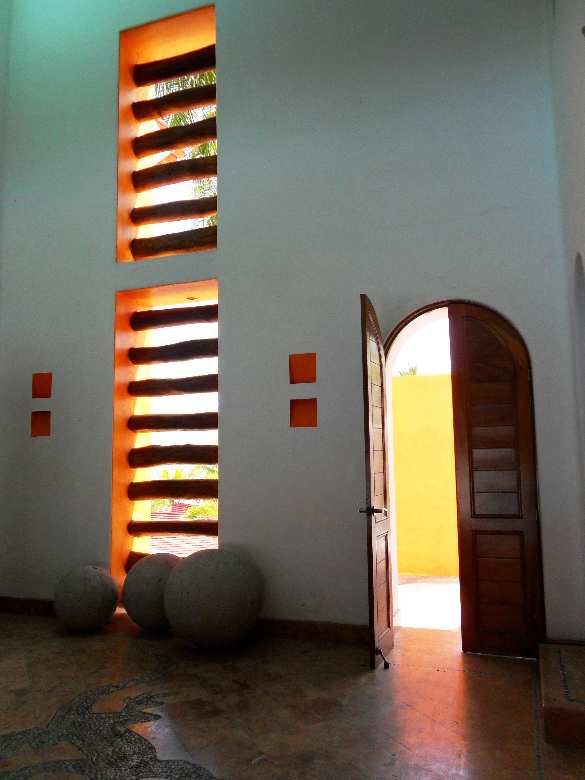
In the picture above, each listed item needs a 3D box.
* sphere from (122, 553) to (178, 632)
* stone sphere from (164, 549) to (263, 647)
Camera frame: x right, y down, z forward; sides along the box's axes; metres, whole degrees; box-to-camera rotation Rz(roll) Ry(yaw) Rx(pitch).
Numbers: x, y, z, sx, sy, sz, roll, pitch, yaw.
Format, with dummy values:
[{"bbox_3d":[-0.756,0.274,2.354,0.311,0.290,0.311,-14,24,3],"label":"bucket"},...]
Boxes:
[{"bbox_3d":[-1.051,1.628,4.924,0.607,0.607,0.607,-1,-5,0],"label":"sphere"},{"bbox_3d":[-0.574,1.524,4.479,0.718,0.718,0.718,-1,-5,0],"label":"stone sphere"}]

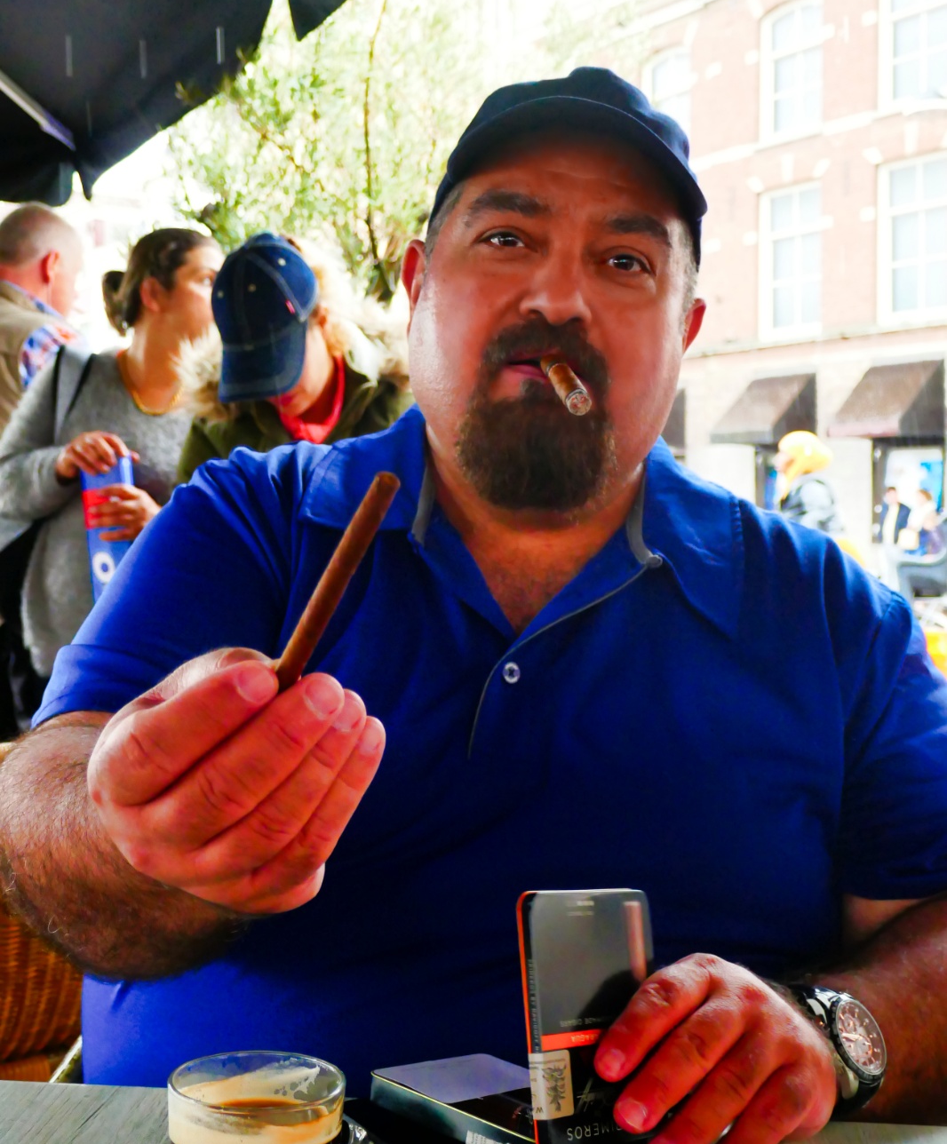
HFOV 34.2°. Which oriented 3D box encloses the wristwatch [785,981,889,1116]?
[{"bbox_3d":[0.155,0.222,0.698,0.056,0.064,0.046,-39,-6,31],"label":"wristwatch"}]

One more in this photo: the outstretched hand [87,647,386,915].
[{"bbox_3d":[-0.085,0.074,0.540,0.088,0.089,0.115,-1,-19,-32],"label":"outstretched hand"}]

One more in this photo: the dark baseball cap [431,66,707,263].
[{"bbox_3d":[0.056,-0.229,0.870,0.166,0.128,0.265,11,-4,3],"label":"dark baseball cap"}]

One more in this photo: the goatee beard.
[{"bbox_3d":[0.033,-0.080,0.812,0.080,0.100,0.055,11,2,3],"label":"goatee beard"}]

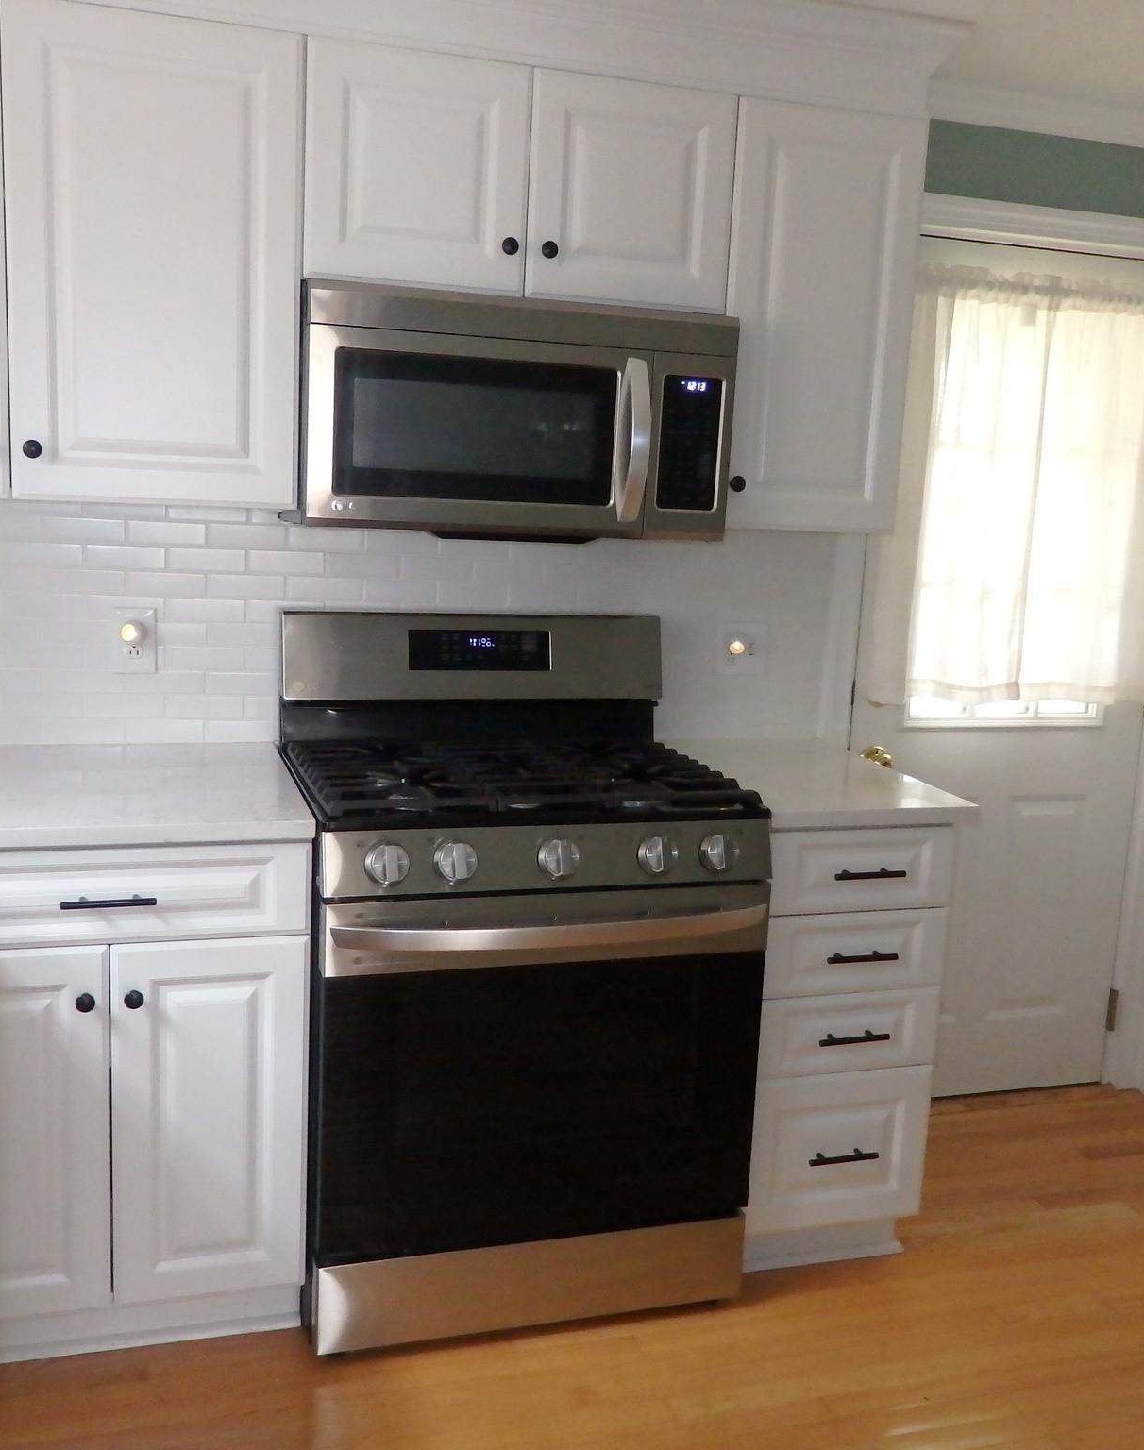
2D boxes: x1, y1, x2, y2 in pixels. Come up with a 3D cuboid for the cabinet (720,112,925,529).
[{"bbox_3d":[0.417,-0.773,2.742,0.377,0.757,0.345,0,11,-17],"label":"cabinet"}]

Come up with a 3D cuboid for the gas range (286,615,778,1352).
[{"bbox_3d":[-0.120,0.421,2.597,0.758,1.190,0.710,0,11,-17],"label":"gas range"}]

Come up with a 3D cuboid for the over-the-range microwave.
[{"bbox_3d":[-0.123,-0.564,2.586,0.757,0.400,0.410,0,11,-17],"label":"over-the-range microwave"}]

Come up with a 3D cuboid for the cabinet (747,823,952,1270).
[{"bbox_3d":[0.410,0.555,2.853,0.389,0.886,0.615,0,11,-17],"label":"cabinet"}]

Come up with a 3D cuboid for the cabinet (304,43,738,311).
[{"bbox_3d":[-0.118,-0.956,2.546,0.762,0.377,0.345,0,11,-17],"label":"cabinet"}]

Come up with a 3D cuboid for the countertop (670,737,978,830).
[{"bbox_3d":[0.448,0.104,2.771,0.419,0.030,0.628,0,11,-17],"label":"countertop"}]

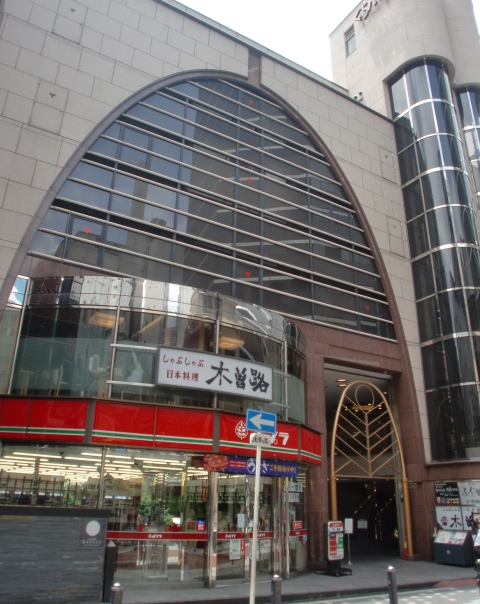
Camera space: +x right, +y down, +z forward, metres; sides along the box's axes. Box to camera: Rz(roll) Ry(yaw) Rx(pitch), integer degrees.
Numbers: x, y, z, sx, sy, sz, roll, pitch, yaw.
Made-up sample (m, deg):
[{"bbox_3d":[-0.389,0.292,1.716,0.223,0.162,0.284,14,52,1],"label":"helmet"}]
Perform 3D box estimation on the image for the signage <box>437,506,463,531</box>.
[{"bbox_3d":[5.946,6.145,14.693,0.050,0.670,0.920,16,-26,-32],"label":"signage"}]

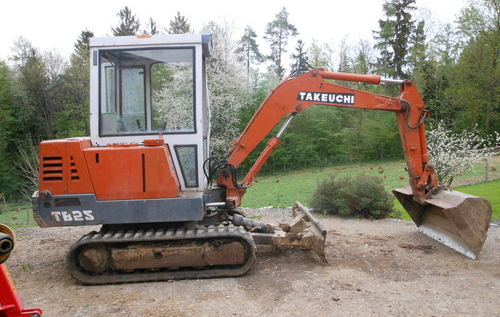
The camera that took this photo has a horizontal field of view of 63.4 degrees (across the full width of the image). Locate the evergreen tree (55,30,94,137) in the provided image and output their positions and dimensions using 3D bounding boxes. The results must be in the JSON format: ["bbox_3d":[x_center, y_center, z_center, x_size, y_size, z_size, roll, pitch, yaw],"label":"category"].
[{"bbox_3d":[-14.410,-4.587,35.000,4.670,13.160,4.670,-2,5,-5],"label":"evergreen tree"}]

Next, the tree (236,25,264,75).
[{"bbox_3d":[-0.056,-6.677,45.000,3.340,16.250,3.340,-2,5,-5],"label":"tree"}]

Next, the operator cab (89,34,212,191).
[{"bbox_3d":[-1.010,-0.475,4.626,1.220,1.600,1.000,-2,5,-5],"label":"operator cab"}]

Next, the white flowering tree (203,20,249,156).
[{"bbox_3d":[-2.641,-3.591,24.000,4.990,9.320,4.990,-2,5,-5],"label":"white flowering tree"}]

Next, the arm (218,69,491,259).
[{"bbox_3d":[1.054,0.007,4.777,2.870,2.100,1.200,-2,5,-5],"label":"arm"}]

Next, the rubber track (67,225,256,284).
[{"bbox_3d":[-0.851,0.959,4.087,1.830,0.450,0.310,-2,5,-5],"label":"rubber track"}]

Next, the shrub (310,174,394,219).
[{"bbox_3d":[1.711,0.651,6.750,1.350,0.720,1.150,-2,5,-5],"label":"shrub"}]

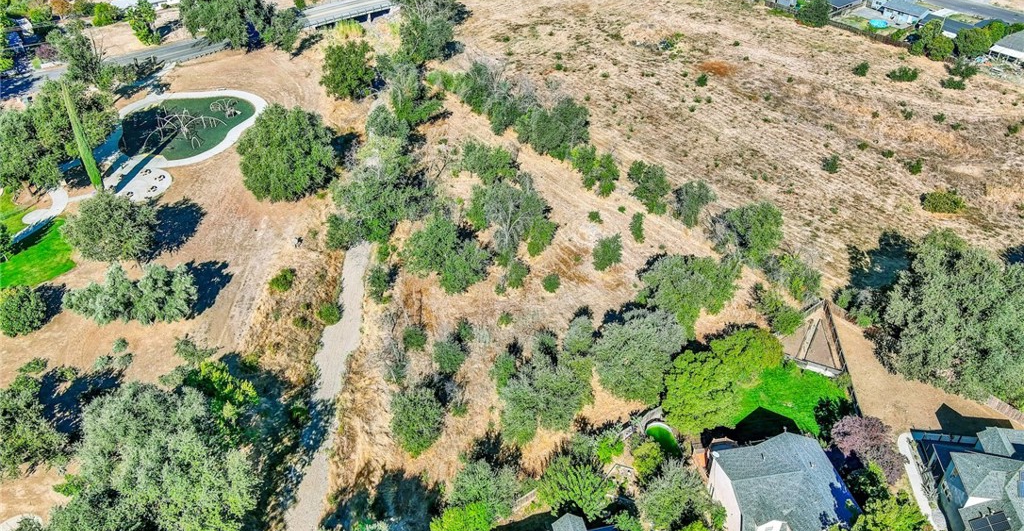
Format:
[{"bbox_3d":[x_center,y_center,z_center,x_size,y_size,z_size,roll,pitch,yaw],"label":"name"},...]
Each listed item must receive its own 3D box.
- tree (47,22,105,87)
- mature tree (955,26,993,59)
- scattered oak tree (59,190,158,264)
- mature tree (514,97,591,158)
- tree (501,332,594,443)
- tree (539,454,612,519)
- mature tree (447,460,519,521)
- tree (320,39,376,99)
[{"bbox_3d":[-97.370,-46.460,184.570,10.500,13.000,12.000,0,38,0],"label":"tree"},{"bbox_3d":[110.360,-53.030,197.570,7.800,7.600,8.400,0,38,0],"label":"mature tree"},{"bbox_3d":[-63.890,-5.060,131.880,12.800,12.000,12.800,0,36,0],"label":"scattered oak tree"},{"bbox_3d":[7.300,-23.360,146.250,13.000,10.500,13.000,0,35,0],"label":"mature tree"},{"bbox_3d":[4.420,16.130,106.450,11.700,8.800,15.500,0,38,0],"label":"tree"},{"bbox_3d":[7.370,25.850,96.080,8.700,6.000,8.500,0,38,0],"label":"tree"},{"bbox_3d":[-3.360,26.000,94.500,8.400,6.200,7.600,0,36,0],"label":"mature tree"},{"bbox_3d":[-33.000,-38.314,166.299,10.600,12.000,10.600,0,35,0],"label":"tree"}]

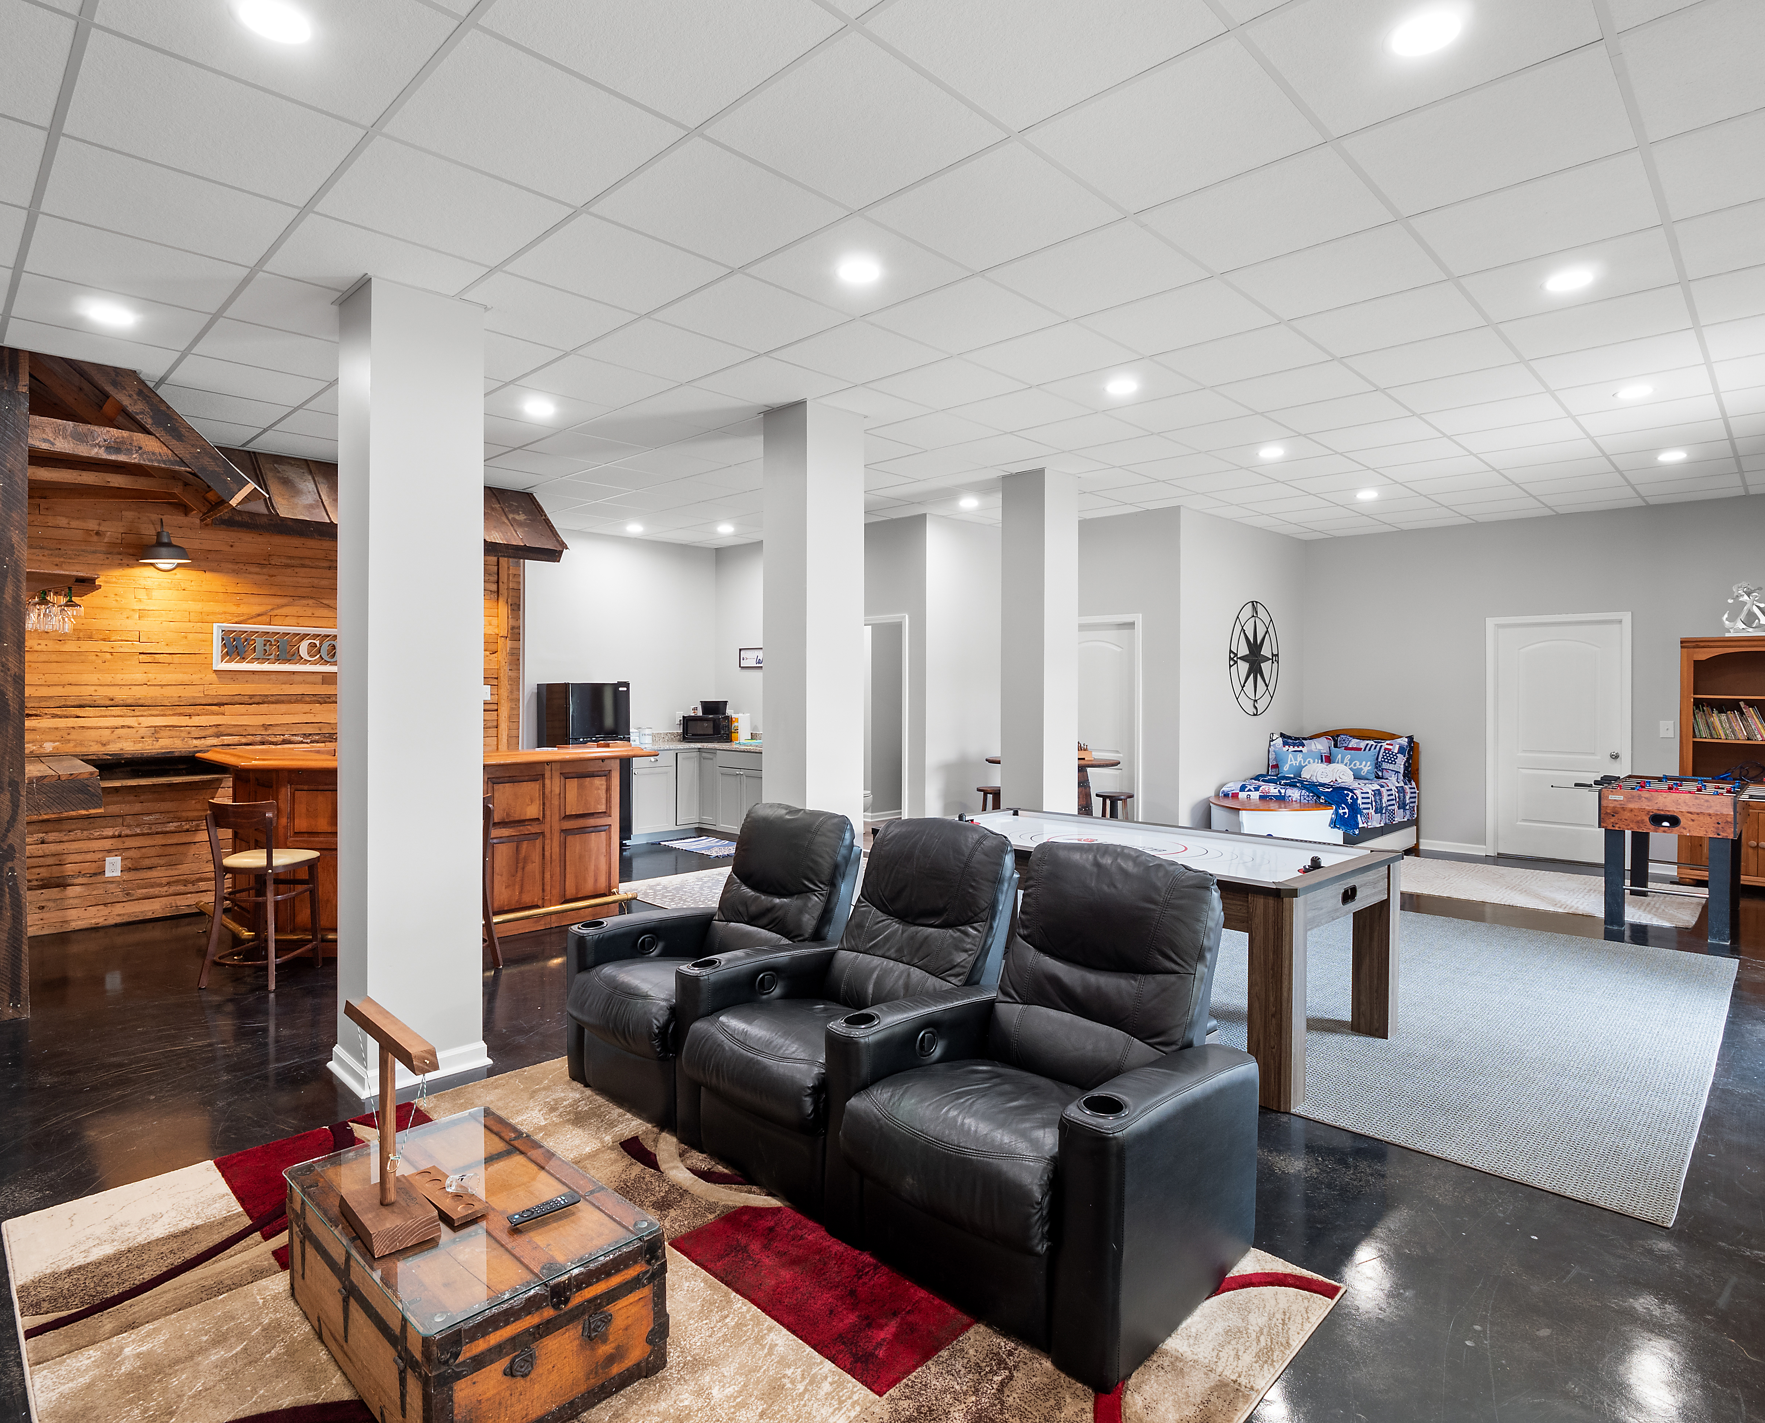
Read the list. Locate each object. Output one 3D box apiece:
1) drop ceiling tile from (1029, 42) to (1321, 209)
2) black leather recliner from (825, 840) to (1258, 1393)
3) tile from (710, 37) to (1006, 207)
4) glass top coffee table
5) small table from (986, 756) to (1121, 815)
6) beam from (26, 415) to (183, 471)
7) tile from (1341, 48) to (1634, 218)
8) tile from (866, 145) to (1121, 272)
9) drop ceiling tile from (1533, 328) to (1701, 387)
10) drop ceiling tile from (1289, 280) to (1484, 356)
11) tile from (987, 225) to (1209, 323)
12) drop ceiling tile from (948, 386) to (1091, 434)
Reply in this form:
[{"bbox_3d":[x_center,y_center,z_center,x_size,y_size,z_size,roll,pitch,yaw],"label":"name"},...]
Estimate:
[{"bbox_3d":[0.810,-1.596,2.425,0.594,0.025,0.592,1,2,44],"label":"drop ceiling tile"},{"bbox_3d":[0.478,0.957,2.518,0.904,1.056,0.901,1,2,44],"label":"black leather recliner"},{"bbox_3d":[-0.069,-1.595,2.409,0.594,0.025,0.592,1,2,44],"label":"tile"},{"bbox_3d":[-1.021,1.333,2.132,0.888,0.324,0.521,2,2,45],"label":"glass top coffee table"},{"bbox_3d":[1.458,0.878,7.466,1.070,0.927,1.070,1,1,44],"label":"small table"},{"bbox_3d":[-3.800,-1.319,4.370,0.110,0.145,0.680,1,1,44],"label":"beam"},{"bbox_3d":[1.690,-1.596,2.440,0.594,0.025,0.592,1,2,44],"label":"tile"},{"bbox_3d":[0.365,-1.638,2.875,0.605,0.030,0.605,1,1,44],"label":"tile"},{"bbox_3d":[3.459,-1.650,4.121,0.590,0.020,0.590,1,1,44],"label":"drop ceiling tile"},{"bbox_3d":[2.132,-1.641,3.692,0.590,0.020,0.590,1,1,44],"label":"drop ceiling tile"},{"bbox_3d":[0.814,-1.661,3.317,0.607,0.021,0.607,2,2,45],"label":"tile"},{"bbox_3d":[0.783,-1.710,4.968,0.607,0.021,0.607,2,2,45],"label":"drop ceiling tile"}]

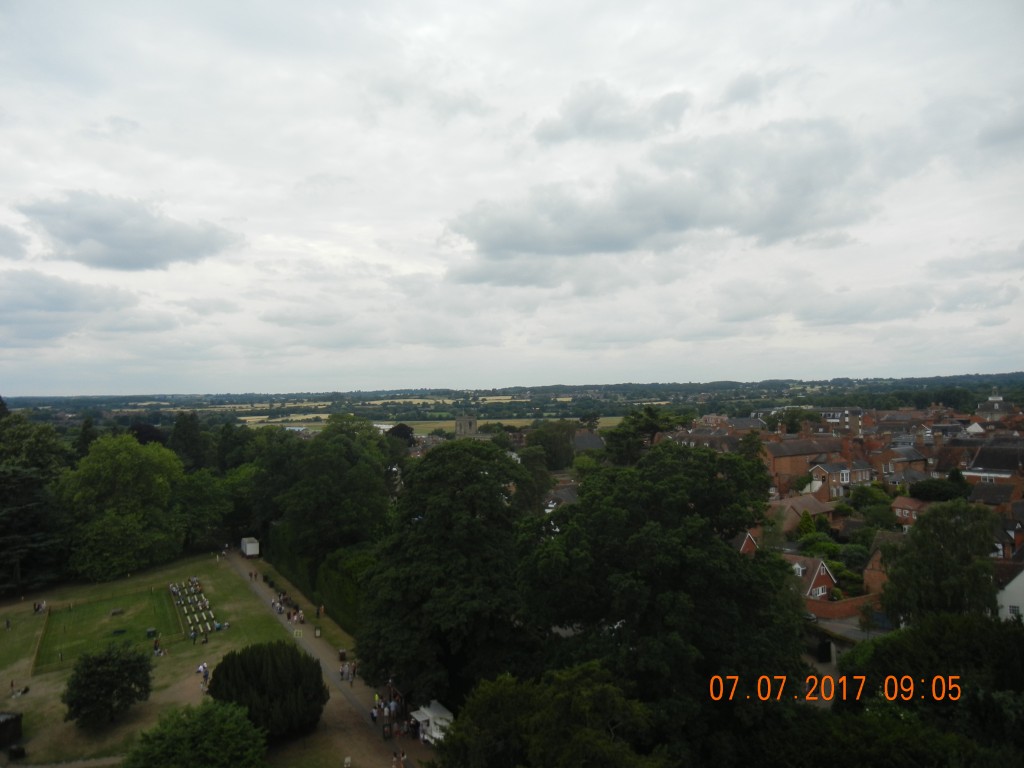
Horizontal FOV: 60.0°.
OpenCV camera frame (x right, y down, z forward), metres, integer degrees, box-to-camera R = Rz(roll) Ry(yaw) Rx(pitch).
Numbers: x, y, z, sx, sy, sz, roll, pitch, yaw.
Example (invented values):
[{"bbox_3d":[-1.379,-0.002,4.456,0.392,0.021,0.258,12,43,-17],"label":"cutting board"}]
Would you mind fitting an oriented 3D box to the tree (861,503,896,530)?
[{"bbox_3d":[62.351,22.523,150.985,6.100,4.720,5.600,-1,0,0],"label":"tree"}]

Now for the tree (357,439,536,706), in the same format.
[{"bbox_3d":[-7.447,21.264,100.907,20.300,30.130,19.000,-1,0,0],"label":"tree"}]

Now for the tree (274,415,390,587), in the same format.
[{"bbox_3d":[-32.190,20.350,159.910,20.910,28.990,19.000,-1,0,-11],"label":"tree"}]

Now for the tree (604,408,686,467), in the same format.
[{"bbox_3d":[40.170,21.050,269.920,24.340,27.190,23.000,-1,0,8],"label":"tree"}]

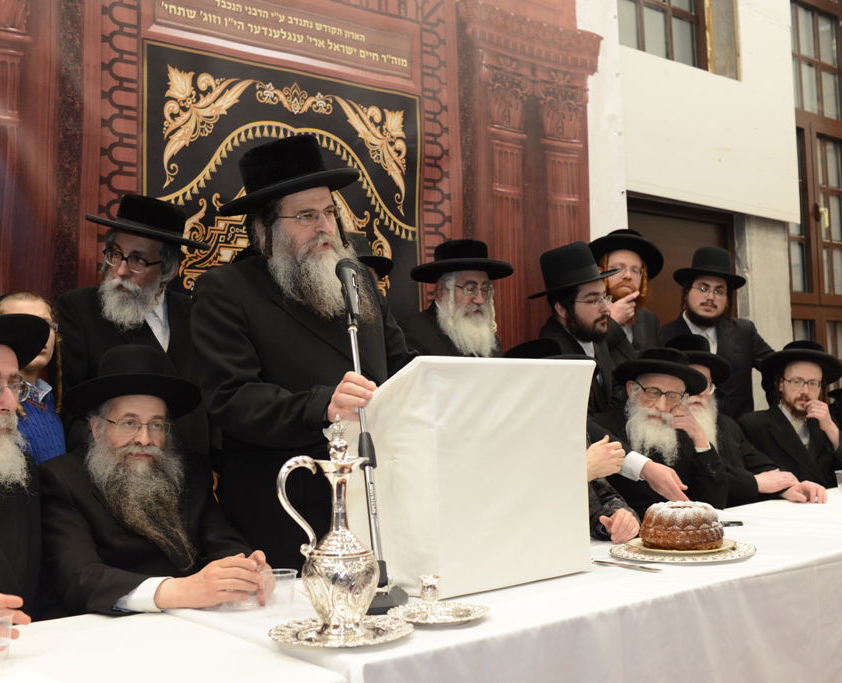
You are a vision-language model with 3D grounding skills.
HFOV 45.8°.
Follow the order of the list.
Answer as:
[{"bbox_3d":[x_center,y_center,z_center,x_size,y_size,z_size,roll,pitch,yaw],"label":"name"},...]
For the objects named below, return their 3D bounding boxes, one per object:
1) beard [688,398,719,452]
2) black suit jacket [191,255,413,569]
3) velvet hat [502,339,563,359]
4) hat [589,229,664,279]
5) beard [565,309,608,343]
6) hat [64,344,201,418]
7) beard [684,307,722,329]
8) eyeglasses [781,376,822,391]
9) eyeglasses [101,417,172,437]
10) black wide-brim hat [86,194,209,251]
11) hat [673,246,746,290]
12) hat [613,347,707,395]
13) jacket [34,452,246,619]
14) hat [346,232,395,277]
[{"bbox_3d":[0.985,0.293,3.520,0.150,0.210,0.110,-2,-4,12],"label":"beard"},{"bbox_3d":[-0.298,0.275,2.480,0.530,1.000,0.380,3,-6,-42],"label":"black suit jacket"},{"bbox_3d":[0.345,0.066,2.850,0.320,0.115,0.340,1,-16,-30],"label":"velvet hat"},{"bbox_3d":[0.902,-0.389,4.350,0.335,0.115,0.370,17,-25,2],"label":"hat"},{"bbox_3d":[0.612,-0.052,3.680,0.105,0.120,0.125,-5,-1,41],"label":"beard"},{"bbox_3d":[-0.701,0.092,2.420,0.335,0.125,0.370,8,-25,-30],"label":"hat"},{"bbox_3d":[1.220,-0.108,4.300,0.165,0.110,0.120,6,-5,10],"label":"beard"},{"bbox_3d":[1.539,0.169,4.058,0.138,0.042,0.135,3,0,0],"label":"eyeglasses"},{"bbox_3d":[-0.662,0.191,2.306,0.140,0.040,0.135,5,0,-36],"label":"eyeglasses"},{"bbox_3d":[-0.731,-0.325,2.670,0.330,0.110,0.355,13,3,-1],"label":"black wide-brim hat"},{"bbox_3d":[1.250,-0.317,4.320,0.315,0.132,0.335,3,-6,8],"label":"hat"},{"bbox_3d":[0.854,0.103,3.550,0.335,0.115,0.365,10,-22,-4],"label":"hat"},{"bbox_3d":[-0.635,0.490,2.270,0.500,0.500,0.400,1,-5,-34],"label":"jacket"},{"bbox_3d":[-0.273,-0.319,3.650,0.340,0.120,0.370,-1,-17,-8],"label":"hat"}]

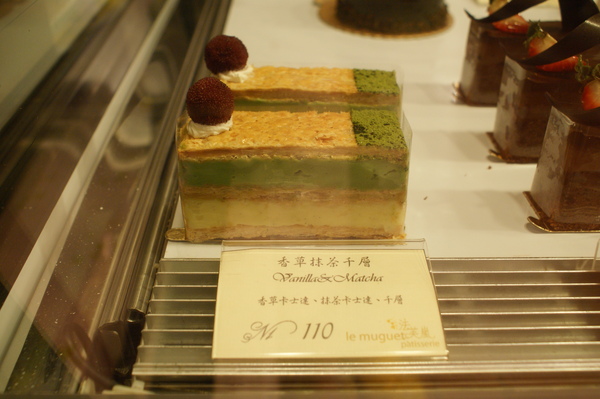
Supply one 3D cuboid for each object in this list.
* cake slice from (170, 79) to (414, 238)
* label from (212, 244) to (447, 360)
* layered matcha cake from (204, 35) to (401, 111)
[{"bbox_3d":[-0.003,-0.021,0.290,0.105,0.077,0.036,0,37,0],"label":"cake slice"},{"bbox_3d":[0.011,0.042,0.258,0.094,0.004,0.061,-1,43,0],"label":"label"},{"bbox_3d":[0.003,-0.053,0.333,0.105,0.077,0.036,0,37,0],"label":"layered matcha cake"}]

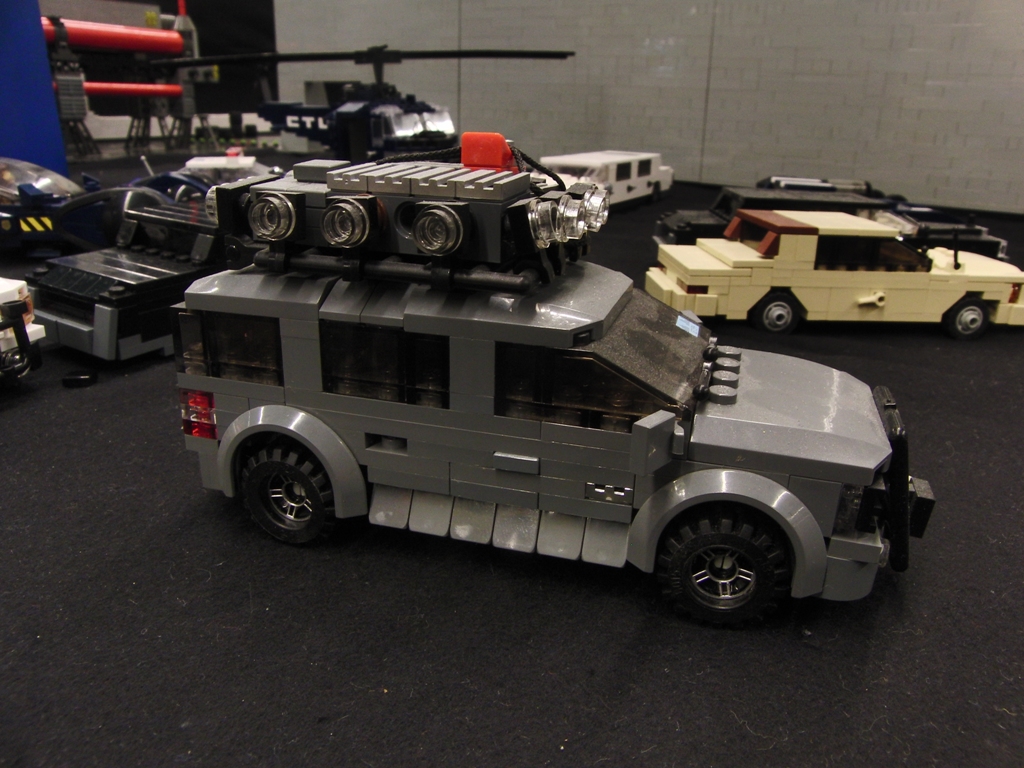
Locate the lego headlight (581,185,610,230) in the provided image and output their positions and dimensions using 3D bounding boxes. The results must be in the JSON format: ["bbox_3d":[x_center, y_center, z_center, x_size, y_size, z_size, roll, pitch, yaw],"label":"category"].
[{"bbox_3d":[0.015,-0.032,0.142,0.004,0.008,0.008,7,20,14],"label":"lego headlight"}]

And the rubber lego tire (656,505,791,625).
[{"bbox_3d":[0.035,0.029,0.128,0.021,0.021,0.012,7,20,14],"label":"rubber lego tire"}]

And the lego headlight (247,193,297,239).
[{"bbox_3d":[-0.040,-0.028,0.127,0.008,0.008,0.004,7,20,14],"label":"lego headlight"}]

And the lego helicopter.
[{"bbox_3d":[-0.152,-0.212,0.642,0.279,0.134,0.310,20,26,41],"label":"lego helicopter"}]

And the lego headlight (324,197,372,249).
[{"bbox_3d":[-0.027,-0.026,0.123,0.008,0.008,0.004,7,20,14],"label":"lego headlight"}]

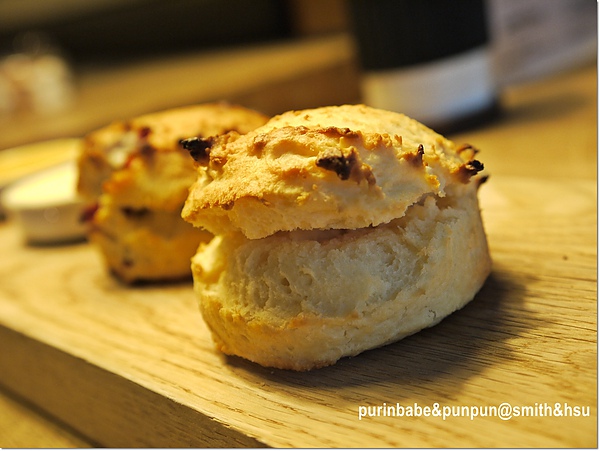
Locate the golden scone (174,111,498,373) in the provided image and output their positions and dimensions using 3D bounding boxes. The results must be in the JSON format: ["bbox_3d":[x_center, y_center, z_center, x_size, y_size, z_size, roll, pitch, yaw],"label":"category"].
[{"bbox_3d":[0.007,-0.005,0.174,0.071,0.045,0.071,-10,17,0],"label":"golden scone"}]

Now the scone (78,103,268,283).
[{"bbox_3d":[-0.037,-0.016,0.239,0.070,0.045,0.070,-10,17,0],"label":"scone"}]

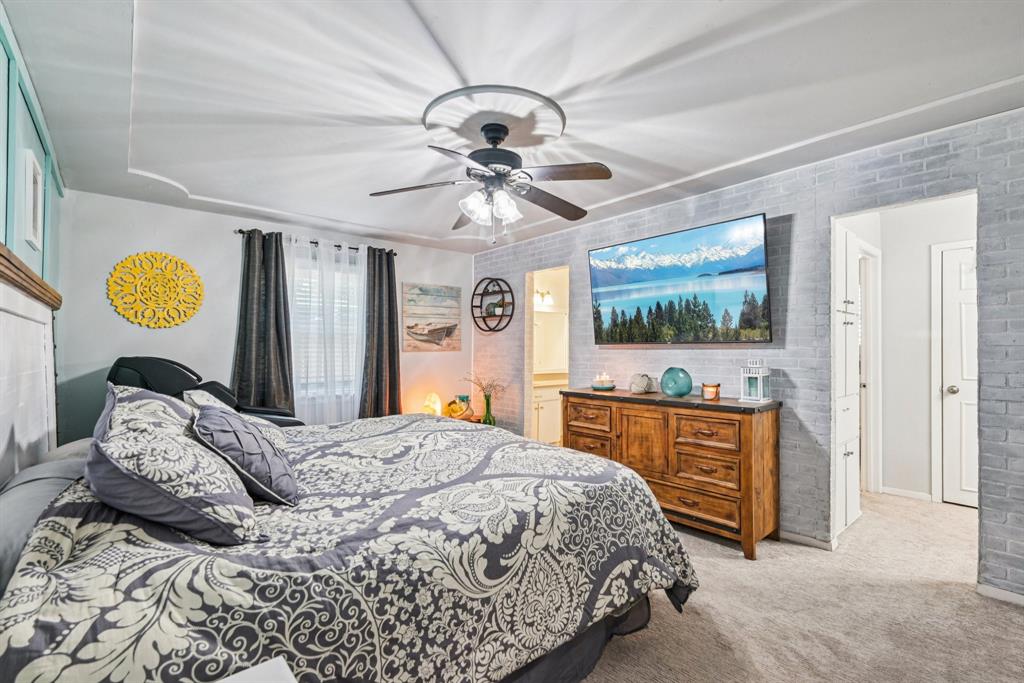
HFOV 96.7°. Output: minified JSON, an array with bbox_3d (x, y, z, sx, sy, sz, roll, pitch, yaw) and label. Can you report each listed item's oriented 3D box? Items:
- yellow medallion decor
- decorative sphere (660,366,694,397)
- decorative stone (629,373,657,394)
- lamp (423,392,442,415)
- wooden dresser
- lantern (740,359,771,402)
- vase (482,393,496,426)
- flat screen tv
[{"bbox_3d":[-2.872,-0.419,3.693,0.630,0.630,0.030,1,-1,-41],"label":"yellow medallion decor"},{"bbox_3d":[1.198,0.289,3.311,0.210,0.220,0.225,1,-1,-42],"label":"decorative sphere"},{"bbox_3d":[1.022,0.322,3.529,0.160,0.160,0.180,1,-1,-42],"label":"decorative stone"},{"bbox_3d":[-0.856,0.705,4.900,0.200,0.280,0.200,1,-1,-41],"label":"lamp"},{"bbox_3d":[1.080,0.844,3.367,0.450,0.888,1.528,1,-1,-42],"label":"wooden dresser"},{"bbox_3d":[1.612,0.257,2.998,0.155,0.280,0.155,1,-1,-42],"label":"lantern"},{"bbox_3d":[-0.233,0.713,4.600,0.140,0.400,0.140,0,-1,0],"label":"vase"},{"bbox_3d":[1.196,-0.395,3.484,0.060,0.830,1.450,-7,4,-40],"label":"flat screen tv"}]

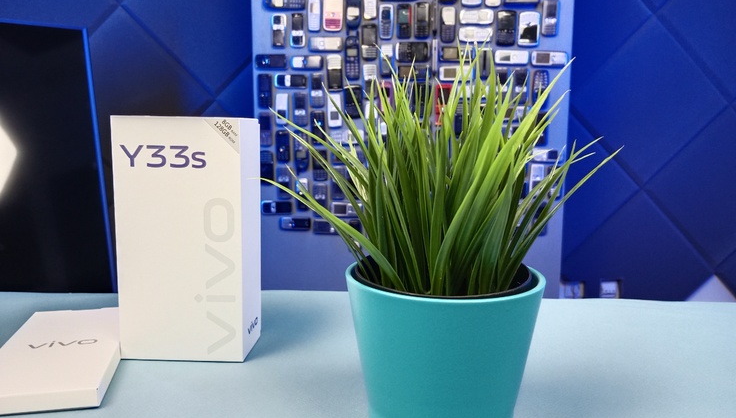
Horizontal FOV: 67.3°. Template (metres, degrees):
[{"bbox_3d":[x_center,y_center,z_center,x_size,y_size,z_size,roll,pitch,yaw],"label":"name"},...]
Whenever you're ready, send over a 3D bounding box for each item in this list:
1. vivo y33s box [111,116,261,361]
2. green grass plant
[{"bbox_3d":[-0.135,0.021,0.425,0.093,0.178,0.053,1,7,3],"label":"vivo y33s box"},{"bbox_3d":[0.042,-0.021,0.297,0.192,0.130,0.170,1,7,0],"label":"green grass plant"}]

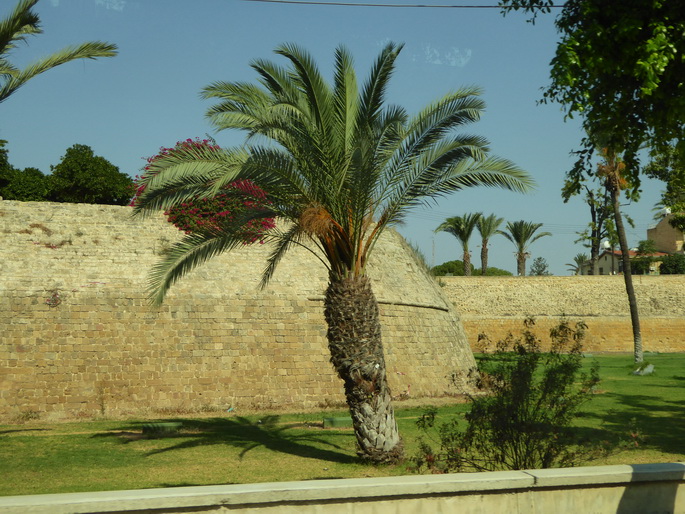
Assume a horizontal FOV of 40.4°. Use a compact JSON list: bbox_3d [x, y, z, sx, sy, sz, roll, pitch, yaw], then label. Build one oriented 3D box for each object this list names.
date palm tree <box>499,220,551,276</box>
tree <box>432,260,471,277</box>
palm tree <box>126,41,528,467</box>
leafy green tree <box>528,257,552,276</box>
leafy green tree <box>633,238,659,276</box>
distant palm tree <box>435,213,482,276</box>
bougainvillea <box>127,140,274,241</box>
[{"bbox_3d":[19.174,-0.685,98.000,5.500,6.320,5.300,0,-5,0],"label":"date palm tree"},{"bbox_3d":[12.890,2.069,110.000,4.600,3.310,4.200,0,-5,0],"label":"tree"},{"bbox_3d":[-0.169,-0.076,15.700,6.600,7.090,6.200,0,-5,0],"label":"palm tree"},{"bbox_3d":[25.837,1.771,122.000,2.900,3.670,2.800,0,-5,0],"label":"leafy green tree"},{"bbox_3d":[35.180,0.522,108.000,3.100,5.340,3.000,0,-5,0],"label":"leafy green tree"},{"bbox_3d":[12.346,-1.118,99.000,5.200,7.240,5.000,0,-5,0],"label":"distant palm tree"},{"bbox_3d":[-4.515,-2.145,30.000,4.600,3.350,3.200,0,-5,0],"label":"bougainvillea"}]

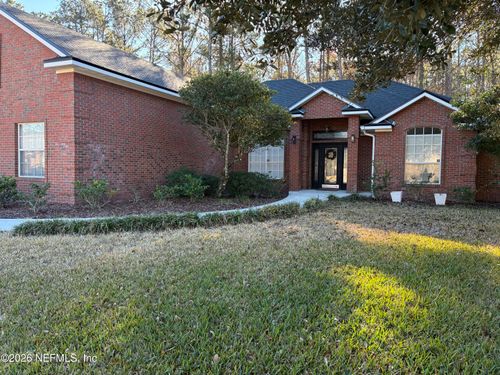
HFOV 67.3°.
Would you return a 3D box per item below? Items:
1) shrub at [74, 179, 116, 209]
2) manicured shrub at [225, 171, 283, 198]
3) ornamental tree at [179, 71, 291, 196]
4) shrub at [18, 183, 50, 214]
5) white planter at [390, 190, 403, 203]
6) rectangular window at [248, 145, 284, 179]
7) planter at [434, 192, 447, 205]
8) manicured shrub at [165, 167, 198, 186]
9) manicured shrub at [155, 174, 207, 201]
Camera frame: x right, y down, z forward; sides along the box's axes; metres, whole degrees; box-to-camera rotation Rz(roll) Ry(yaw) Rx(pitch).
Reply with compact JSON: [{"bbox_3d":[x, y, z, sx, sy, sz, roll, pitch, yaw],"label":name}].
[{"bbox_3d":[-3.847,0.149,9.350,1.000,0.750,0.850,1,3,0],"label":"shrub"},{"bbox_3d":[0.135,-0.116,14.500,2.000,1.000,1.500,2,3,24],"label":"manicured shrub"},{"bbox_3d":[-0.545,-1.889,13.200,3.900,4.400,3.500,1,3,0],"label":"ornamental tree"},{"bbox_3d":[-4.763,0.243,8.300,0.680,0.700,0.600,1,3,0],"label":"shrub"},{"bbox_3d":[4.721,0.303,12.100,0.380,0.340,0.380,2,3,24],"label":"white planter"},{"bbox_3d":[0.769,-1.265,17.500,1.780,1.750,0.100,2,3,24],"label":"rectangular window"},{"bbox_3d":[5.867,0.358,11.550,0.380,0.340,0.380,2,3,24],"label":"planter"},{"bbox_3d":[-2.426,-0.266,13.300,1.200,0.980,1.000,1,3,0],"label":"manicured shrub"},{"bbox_3d":[-2.258,0.000,12.200,1.650,0.850,1.200,1,3,0],"label":"manicured shrub"}]

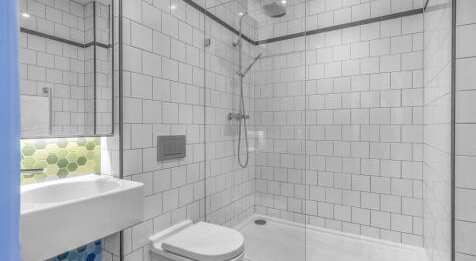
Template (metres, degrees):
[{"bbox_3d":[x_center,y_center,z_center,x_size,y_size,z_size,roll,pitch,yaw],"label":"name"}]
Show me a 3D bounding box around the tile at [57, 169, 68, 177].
[{"bbox_3d":[-0.878,0.217,1.198,0.008,0.049,0.057,0,1,30],"label":"tile"}]

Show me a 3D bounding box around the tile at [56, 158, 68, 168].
[{"bbox_3d":[-0.878,0.167,1.197,0.008,0.049,0.057,0,1,30],"label":"tile"}]

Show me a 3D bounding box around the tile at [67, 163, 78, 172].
[{"bbox_3d":[-0.855,0.191,1.237,0.008,0.049,0.057,0,1,30],"label":"tile"}]

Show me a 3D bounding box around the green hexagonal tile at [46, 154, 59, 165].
[{"bbox_3d":[-0.900,0.142,1.157,0.008,0.049,0.057,0,1,30],"label":"green hexagonal tile"}]

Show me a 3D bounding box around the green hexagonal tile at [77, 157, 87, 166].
[{"bbox_3d":[-0.833,0.165,1.276,0.008,0.049,0.057,0,1,30],"label":"green hexagonal tile"}]

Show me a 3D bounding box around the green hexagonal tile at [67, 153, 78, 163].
[{"bbox_3d":[-0.856,0.141,1.236,0.008,0.049,0.057,0,1,30],"label":"green hexagonal tile"}]

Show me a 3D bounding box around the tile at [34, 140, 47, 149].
[{"bbox_3d":[-0.923,0.067,1.116,0.008,0.049,0.057,0,1,30],"label":"tile"}]

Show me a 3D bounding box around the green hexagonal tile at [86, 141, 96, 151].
[{"bbox_3d":[-0.811,0.088,1.314,0.008,0.049,0.057,0,1,30],"label":"green hexagonal tile"}]

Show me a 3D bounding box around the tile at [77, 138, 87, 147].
[{"bbox_3d":[-0.833,0.064,1.274,0.008,0.049,0.057,0,1,30],"label":"tile"}]

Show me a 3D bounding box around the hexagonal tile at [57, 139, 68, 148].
[{"bbox_3d":[-0.878,0.065,1.195,0.008,0.049,0.057,0,1,30],"label":"hexagonal tile"}]

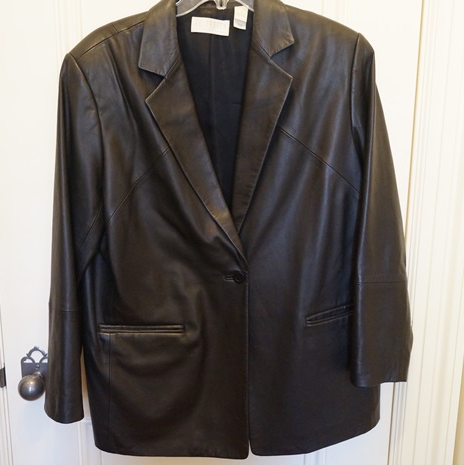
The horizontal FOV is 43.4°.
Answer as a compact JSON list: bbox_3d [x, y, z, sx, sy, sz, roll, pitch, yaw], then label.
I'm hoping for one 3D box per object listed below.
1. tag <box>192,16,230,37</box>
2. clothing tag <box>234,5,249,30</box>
[{"bbox_3d":[-0.034,-0.335,0.948,0.062,0.025,0.004,-5,13,-2],"label":"tag"},{"bbox_3d":[0.015,-0.349,0.945,0.021,0.035,0.004,2,12,-3],"label":"clothing tag"}]

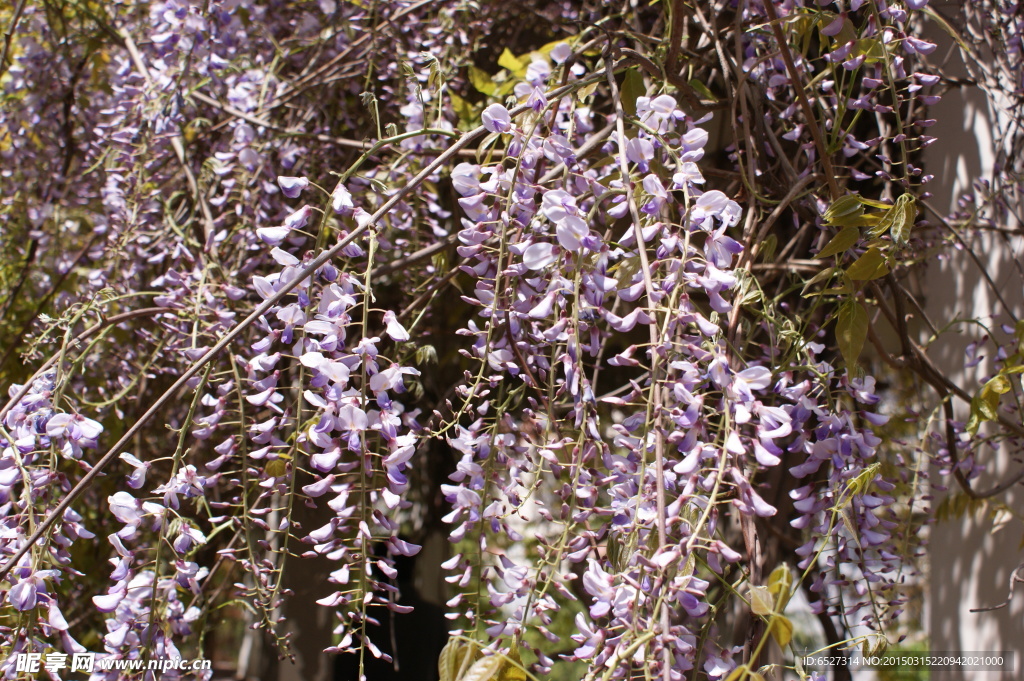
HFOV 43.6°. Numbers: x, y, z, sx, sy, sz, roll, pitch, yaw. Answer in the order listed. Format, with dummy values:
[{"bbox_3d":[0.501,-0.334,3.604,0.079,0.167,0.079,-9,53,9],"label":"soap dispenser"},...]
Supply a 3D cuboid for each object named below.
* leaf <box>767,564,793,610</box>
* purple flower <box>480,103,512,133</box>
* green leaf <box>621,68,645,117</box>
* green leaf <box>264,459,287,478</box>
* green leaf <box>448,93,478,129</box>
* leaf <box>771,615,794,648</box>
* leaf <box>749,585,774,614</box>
[{"bbox_3d":[0.234,0.216,1.120,0.022,0.041,0.014,3,0,-11],"label":"leaf"},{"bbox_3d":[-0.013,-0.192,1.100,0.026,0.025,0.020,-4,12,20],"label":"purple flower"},{"bbox_3d":[0.118,-0.242,1.250,0.024,0.049,0.014,0,0,-11],"label":"green leaf"},{"bbox_3d":[-0.217,0.117,1.170,0.020,0.017,0.010,0,6,0],"label":"green leaf"},{"bbox_3d":[-0.051,-0.243,1.350,0.025,0.044,0.018,-27,0,0],"label":"green leaf"},{"bbox_3d":[0.237,0.256,1.120,0.020,0.033,0.014,-11,0,-16],"label":"leaf"},{"bbox_3d":[0.216,0.226,1.110,0.019,0.029,0.012,-27,0,5],"label":"leaf"}]

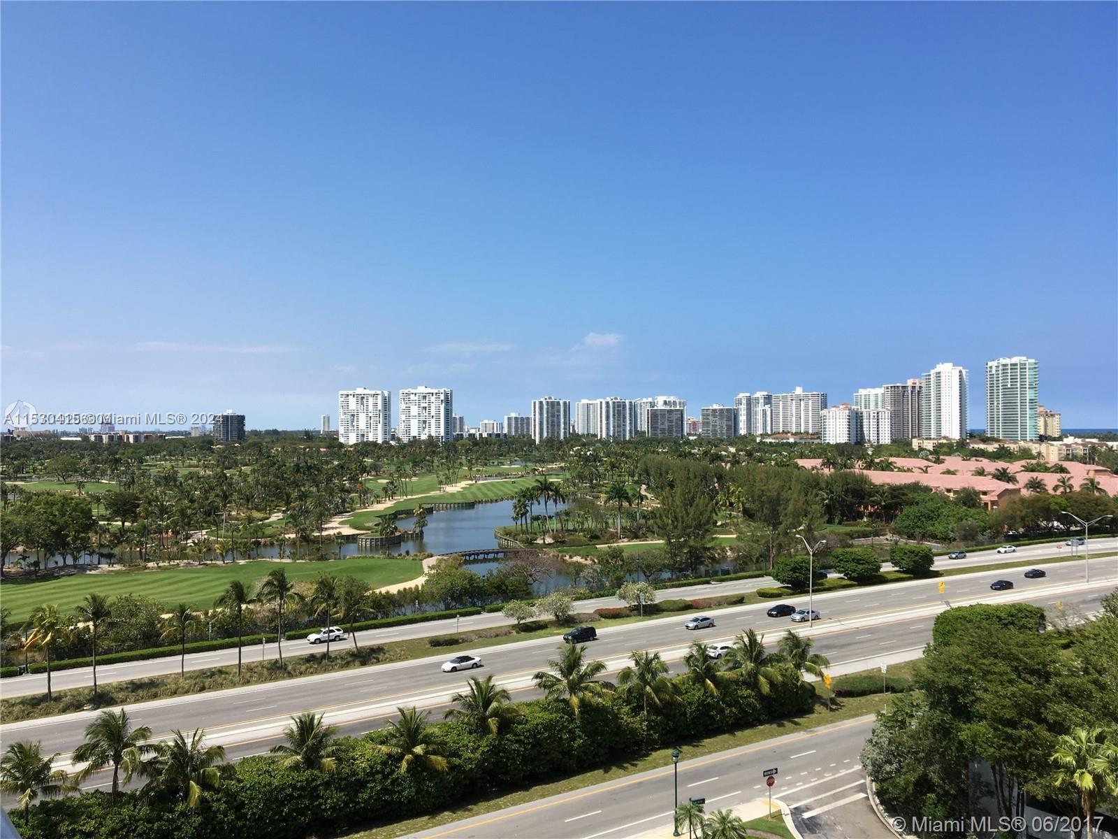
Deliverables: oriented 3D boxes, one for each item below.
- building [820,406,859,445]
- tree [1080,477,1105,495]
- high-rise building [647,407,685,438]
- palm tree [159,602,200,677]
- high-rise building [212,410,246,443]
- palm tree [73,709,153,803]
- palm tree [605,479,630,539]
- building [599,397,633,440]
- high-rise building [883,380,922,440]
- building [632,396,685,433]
[{"bbox_3d":[265.326,11.257,884.931,28.000,50.000,22.000,0,-1,37],"label":"building"},{"bbox_3d":[153.850,23.870,269.820,7.000,13.740,7.000,0,0,0],"label":"tree"},{"bbox_3d":[147.122,12.057,1289.941,48.000,56.000,24.000,0,-1,0],"label":"high-rise building"},{"bbox_3d":[-44.287,25.897,109.800,4.600,8.685,4.600,0,0,-22],"label":"palm tree"},{"bbox_3d":[-480.540,13.170,1364.940,37.000,52.500,28.000,0,0,6],"label":"high-rise building"},{"bbox_3d":[-29.370,24.426,62.032,5.170,10.360,5.170,0,-1,0],"label":"palm tree"},{"bbox_3d":[15.188,23.416,243.803,6.400,15.400,6.400,0,-1,0],"label":"palm tree"},{"bbox_3d":[88.632,3.285,1440.000,53.000,74.253,23.000,0,0,-20],"label":"building"},{"bbox_3d":[454.812,-6.693,1230.000,56.000,90.998,28.000,0,0,-6],"label":"high-rise building"},{"bbox_3d":[162.494,2.551,1520.034,78.000,79.000,38.000,0,-1,0],"label":"building"}]

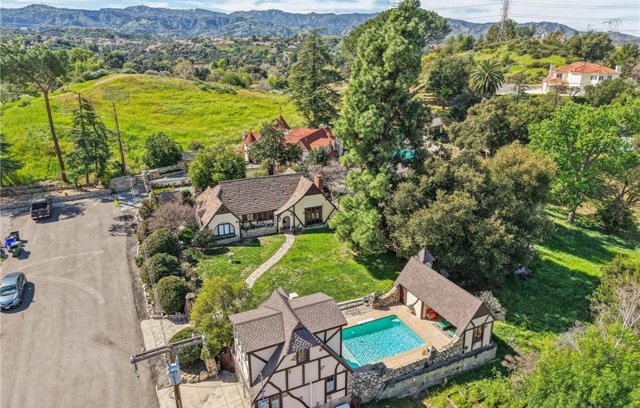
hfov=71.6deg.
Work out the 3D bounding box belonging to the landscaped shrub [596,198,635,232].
[{"bbox_3d":[36.663,1.551,55.050,4.200,3.800,4.000,13,23,33],"label":"landscaped shrub"}]

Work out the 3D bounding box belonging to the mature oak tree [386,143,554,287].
[{"bbox_3d":[16.509,-0.504,47.704,17.200,12.600,15.800,6,20,19],"label":"mature oak tree"}]

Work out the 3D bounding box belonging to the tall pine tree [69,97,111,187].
[{"bbox_3d":[-33.639,-9.062,64.335,5.800,13.400,5.400,-1,20,0],"label":"tall pine tree"}]

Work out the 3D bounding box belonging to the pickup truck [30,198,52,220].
[{"bbox_3d":[-36.425,0.458,58.023,2.000,1.860,5.400,-10,21,-25],"label":"pickup truck"}]

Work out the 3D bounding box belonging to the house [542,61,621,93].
[{"bbox_3d":[84.649,-40.680,143.000,12.800,8.600,18.000,-2,19,-7],"label":"house"}]

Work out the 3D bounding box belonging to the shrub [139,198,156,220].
[{"bbox_3d":[-21.291,0.741,54.764,2.100,2.300,2.000,-1,20,0],"label":"shrub"}]

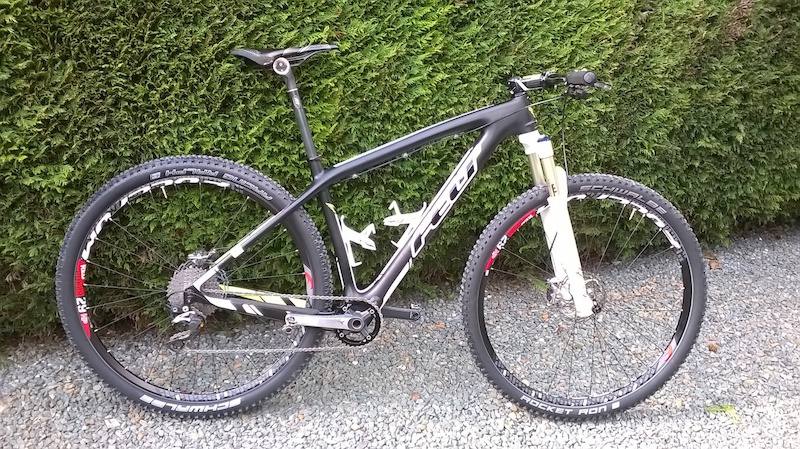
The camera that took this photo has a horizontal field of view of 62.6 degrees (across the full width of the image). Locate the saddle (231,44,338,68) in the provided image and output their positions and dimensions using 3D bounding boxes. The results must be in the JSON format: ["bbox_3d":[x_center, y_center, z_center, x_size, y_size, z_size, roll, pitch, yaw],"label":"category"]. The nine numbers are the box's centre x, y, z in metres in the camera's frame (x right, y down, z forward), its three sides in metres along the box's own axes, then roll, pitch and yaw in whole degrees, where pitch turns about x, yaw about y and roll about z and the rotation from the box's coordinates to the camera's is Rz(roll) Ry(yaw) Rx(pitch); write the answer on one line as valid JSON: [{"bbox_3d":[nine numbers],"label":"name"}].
[{"bbox_3d":[-0.298,-0.438,1.703,0.277,0.066,0.135,2,10,-5],"label":"saddle"}]

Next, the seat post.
[{"bbox_3d":[-0.271,-0.273,1.734,0.050,0.345,0.043,-14,11,-2],"label":"seat post"}]

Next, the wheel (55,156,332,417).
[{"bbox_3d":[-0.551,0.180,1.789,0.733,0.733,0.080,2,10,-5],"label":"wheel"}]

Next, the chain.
[{"bbox_3d":[-0.315,0.266,1.769,0.552,0.174,0.025,2,10,-5],"label":"chain"}]

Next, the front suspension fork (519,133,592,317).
[{"bbox_3d":[0.440,-0.001,1.842,0.100,0.540,0.168,-16,11,-2],"label":"front suspension fork"}]

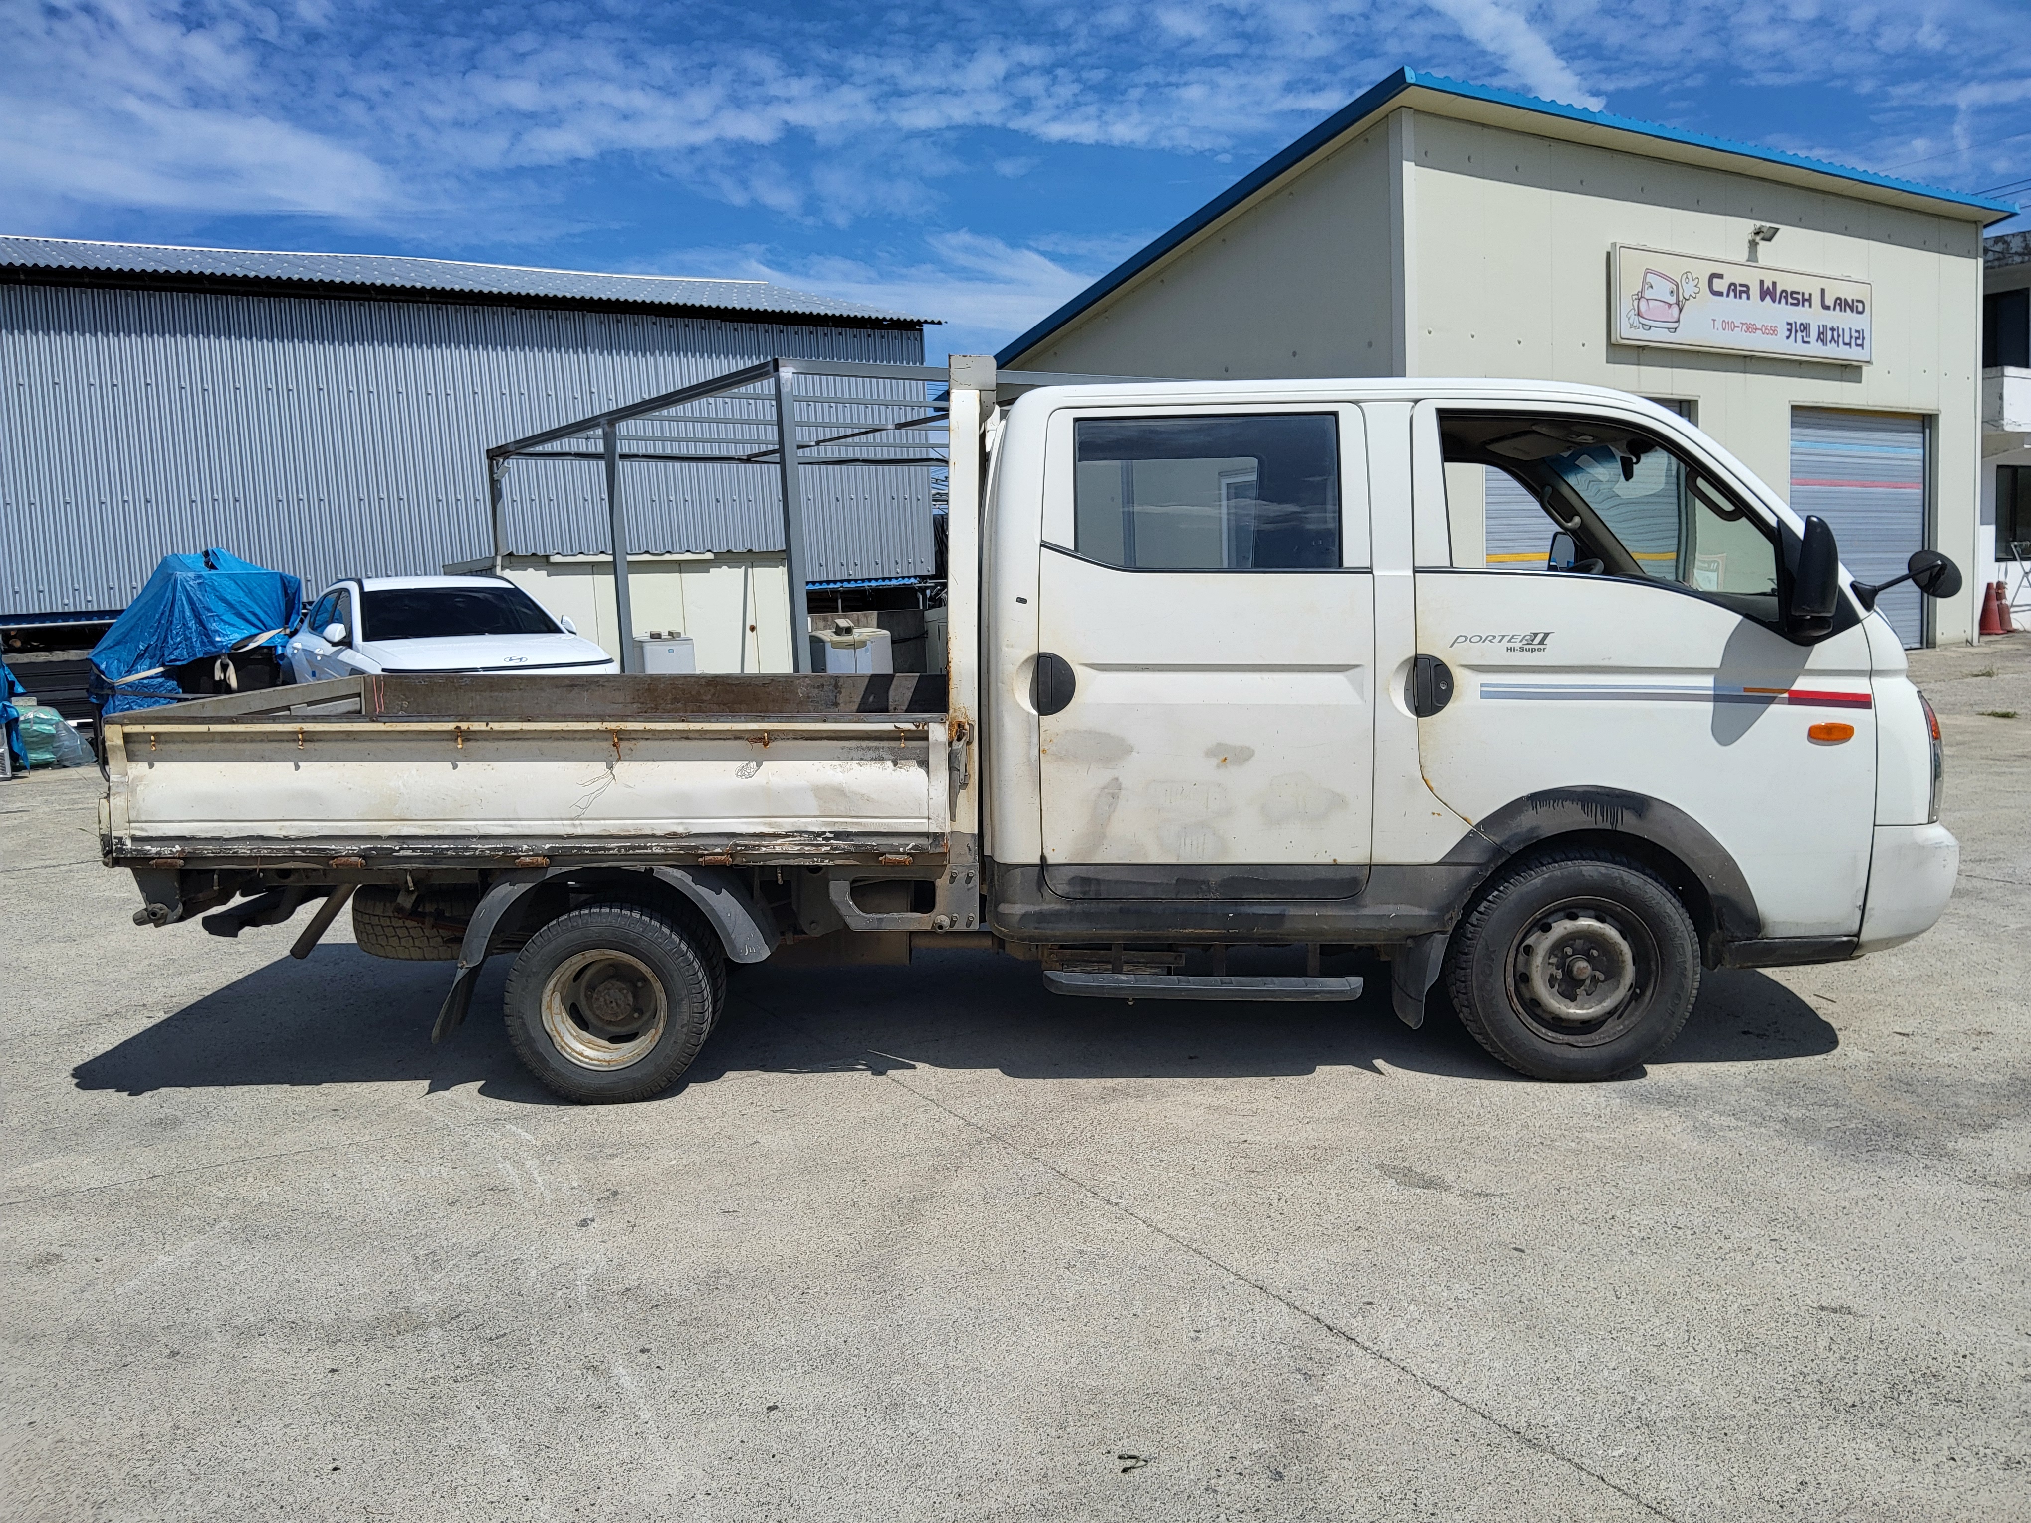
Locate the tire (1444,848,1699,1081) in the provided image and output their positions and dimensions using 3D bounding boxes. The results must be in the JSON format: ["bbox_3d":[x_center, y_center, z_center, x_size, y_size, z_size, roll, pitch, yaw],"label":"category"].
[{"bbox_3d":[1.533,0.554,4.220,0.645,0.635,0.205,-1,7,0],"label":"tire"}]

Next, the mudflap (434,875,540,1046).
[{"bbox_3d":[-1.440,0.537,4.220,0.270,0.450,0.230,-1,7,0],"label":"mudflap"}]

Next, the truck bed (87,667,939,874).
[{"bbox_3d":[-1.300,-0.022,4.875,2.240,0.410,1.680,-1,7,0],"label":"truck bed"}]

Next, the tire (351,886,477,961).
[{"bbox_3d":[-1.820,0.463,4.900,0.650,0.200,0.650,-3,6,0],"label":"tire"}]

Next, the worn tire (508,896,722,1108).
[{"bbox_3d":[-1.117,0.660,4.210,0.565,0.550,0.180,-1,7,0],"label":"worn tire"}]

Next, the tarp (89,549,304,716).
[{"bbox_3d":[-7.850,-1.200,14.600,1.900,1.600,1.400,-6,7,-30],"label":"tarp"}]

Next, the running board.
[{"bbox_3d":[0.508,0.622,4.160,0.870,0.050,0.150,-1,7,0],"label":"running board"}]

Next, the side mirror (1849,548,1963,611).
[{"bbox_3d":[2.383,-0.485,4.080,0.270,0.170,0.160,-2,7,-6],"label":"side mirror"}]

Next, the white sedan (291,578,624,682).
[{"bbox_3d":[-4.930,-0.830,13.000,1.860,1.460,4.800,-7,7,-34],"label":"white sedan"}]

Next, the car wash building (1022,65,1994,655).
[{"bbox_3d":[6.200,-4.260,21.100,11.750,5.870,8.700,-7,7,-33],"label":"car wash building"}]

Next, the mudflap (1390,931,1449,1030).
[{"bbox_3d":[1.120,0.610,4.250,0.090,0.280,0.250,-1,7,0],"label":"mudflap"}]

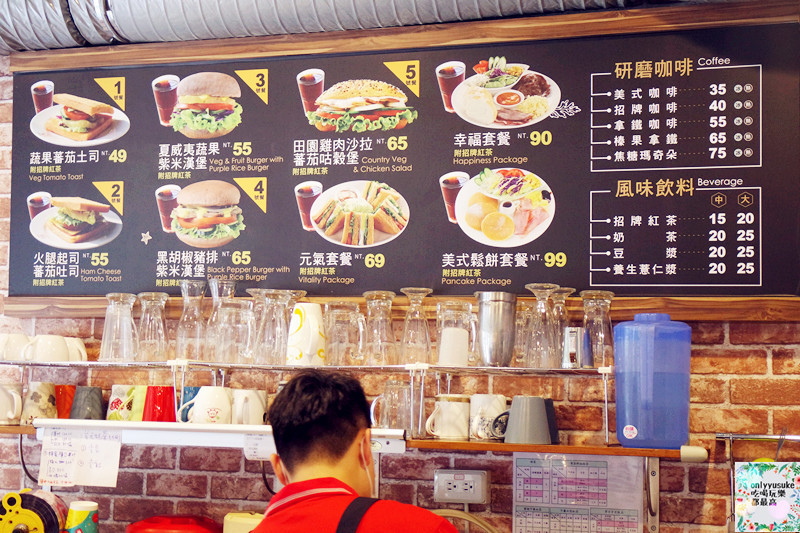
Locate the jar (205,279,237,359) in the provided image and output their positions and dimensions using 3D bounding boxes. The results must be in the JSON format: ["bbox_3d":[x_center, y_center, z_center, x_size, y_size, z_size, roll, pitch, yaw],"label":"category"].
[{"bbox_3d":[-0.417,0.125,2.808,0.074,0.192,0.074,1,-6,0],"label":"jar"}]

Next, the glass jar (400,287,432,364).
[{"bbox_3d":[0.036,0.134,2.657,0.072,0.176,0.072,1,-6,0],"label":"glass jar"}]

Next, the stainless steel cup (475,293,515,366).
[{"bbox_3d":[0.205,0.135,2.562,0.089,0.163,0.083,1,-6,0],"label":"stainless steel cup"}]

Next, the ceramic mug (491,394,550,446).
[{"bbox_3d":[0.255,0.323,2.529,0.130,0.105,0.100,1,-6,3],"label":"ceramic mug"}]

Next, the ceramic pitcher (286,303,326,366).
[{"bbox_3d":[-0.208,0.154,2.709,0.089,0.145,0.117,3,-6,-14],"label":"ceramic pitcher"}]

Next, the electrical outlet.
[{"bbox_3d":[0.142,0.499,2.719,0.120,0.072,0.040,0,-6,17],"label":"electrical outlet"}]

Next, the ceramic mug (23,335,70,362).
[{"bbox_3d":[-0.857,0.199,2.897,0.117,0.068,0.089,4,-7,-24],"label":"ceramic mug"}]

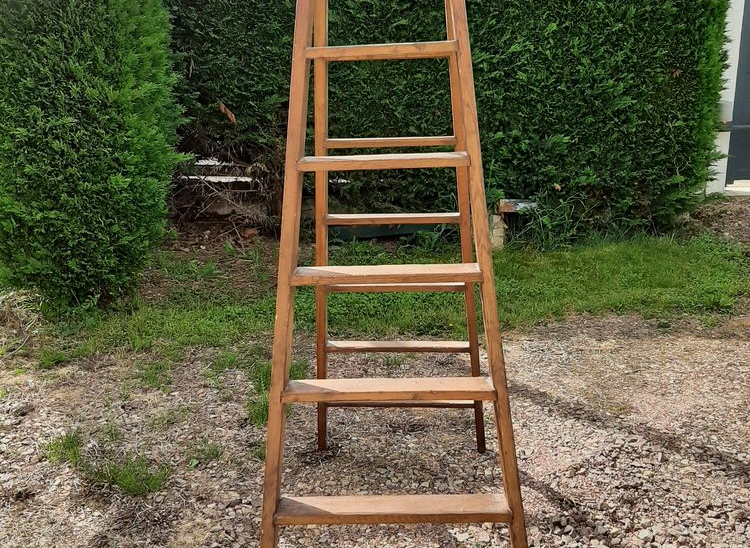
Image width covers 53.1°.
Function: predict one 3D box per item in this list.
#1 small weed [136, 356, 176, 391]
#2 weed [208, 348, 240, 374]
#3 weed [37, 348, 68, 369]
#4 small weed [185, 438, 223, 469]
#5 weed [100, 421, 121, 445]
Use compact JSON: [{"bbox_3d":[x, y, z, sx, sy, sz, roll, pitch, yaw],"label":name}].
[{"bbox_3d":[-1.084,0.494,3.735,0.152,0.127,0.130,-1,14,0],"label":"small weed"},{"bbox_3d":[-0.783,0.455,3.916,0.139,0.098,0.118,-1,14,0],"label":"weed"},{"bbox_3d":[-1.740,0.456,4.056,0.121,0.074,0.103,-1,14,0],"label":"weed"},{"bbox_3d":[-0.675,0.707,2.961,0.122,0.074,0.104,-1,14,0],"label":"small weed"},{"bbox_3d":[-1.109,0.664,3.150,0.059,0.085,0.050,-1,14,0],"label":"weed"}]

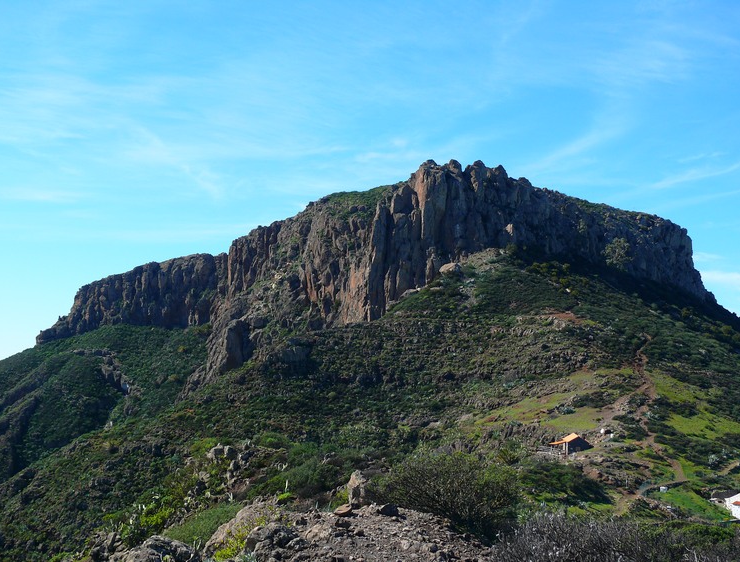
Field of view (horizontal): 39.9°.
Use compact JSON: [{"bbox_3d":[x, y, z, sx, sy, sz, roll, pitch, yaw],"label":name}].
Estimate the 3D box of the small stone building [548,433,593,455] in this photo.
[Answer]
[{"bbox_3d":[40.476,32.885,205.000,8.500,3.700,6.500,0,-4,2],"label":"small stone building"}]

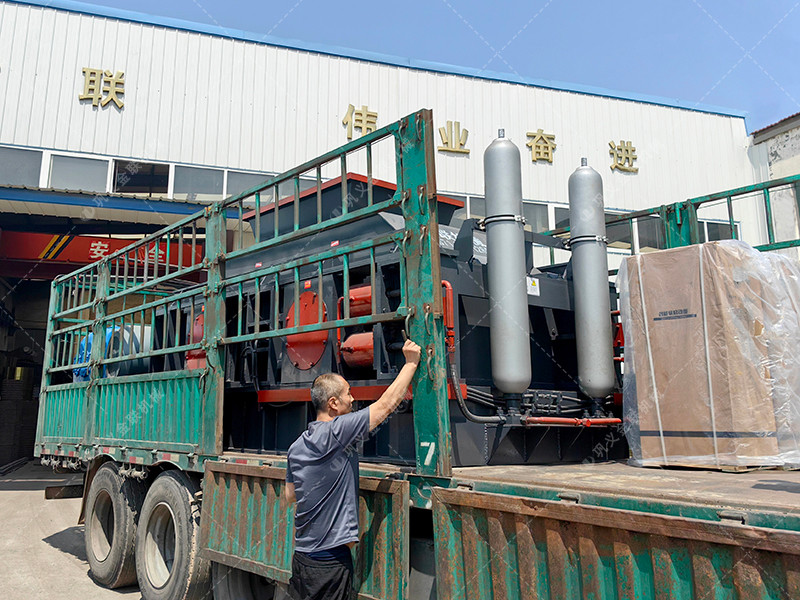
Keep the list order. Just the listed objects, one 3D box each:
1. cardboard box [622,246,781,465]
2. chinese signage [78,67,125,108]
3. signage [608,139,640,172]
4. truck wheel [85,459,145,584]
[{"bbox_3d":[1.889,0.374,3.876,0.817,1.242,0.519,10,-14,-44],"label":"cardboard box"},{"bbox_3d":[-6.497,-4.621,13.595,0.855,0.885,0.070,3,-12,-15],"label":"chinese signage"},{"bbox_3d":[7.184,-4.599,19.949,1.055,1.038,0.100,3,-11,-15],"label":"signage"},{"bbox_3d":[-2.527,2.023,5.675,0.290,1.050,1.050,10,-14,-44],"label":"truck wheel"}]

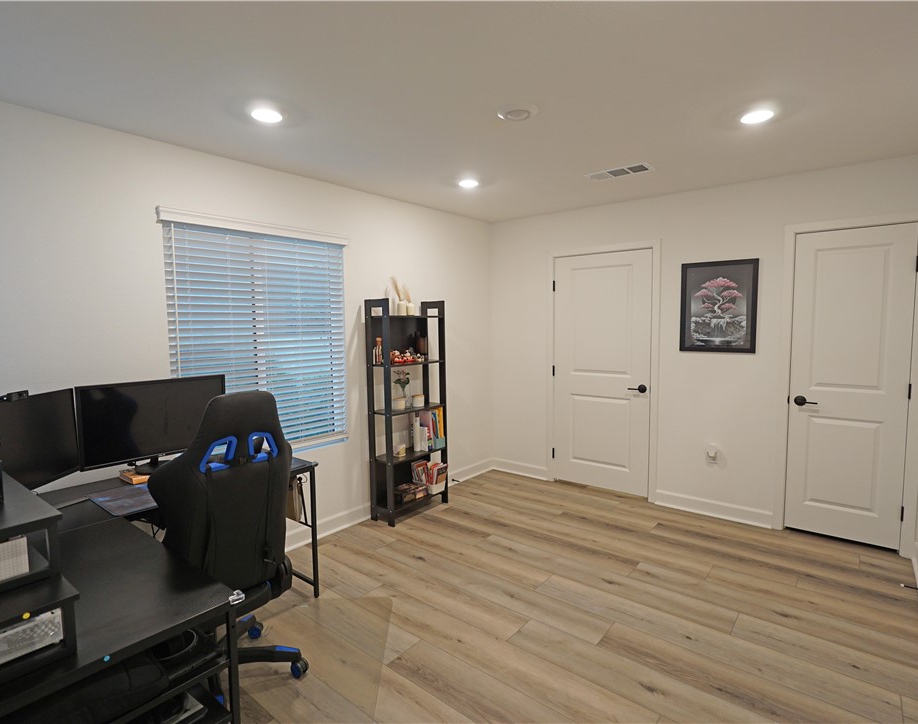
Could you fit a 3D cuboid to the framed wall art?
[{"bbox_3d":[1.897,-0.400,3.535,0.500,0.661,0.030,3,6,38],"label":"framed wall art"}]

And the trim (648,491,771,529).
[{"bbox_3d":[1.904,1.111,3.665,0.815,0.105,0.018,3,6,38],"label":"trim"}]

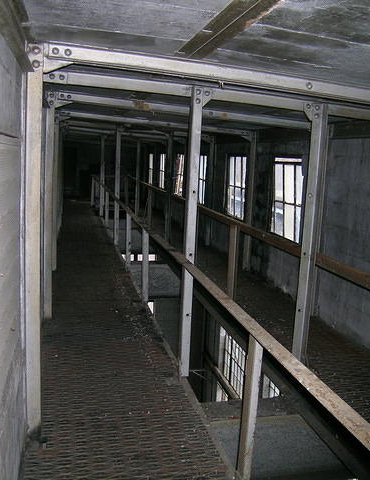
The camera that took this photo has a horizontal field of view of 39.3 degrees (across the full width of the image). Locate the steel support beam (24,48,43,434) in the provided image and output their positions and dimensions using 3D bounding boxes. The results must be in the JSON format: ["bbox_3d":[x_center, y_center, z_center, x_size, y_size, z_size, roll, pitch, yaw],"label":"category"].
[{"bbox_3d":[-0.860,0.045,2.974,0.082,2.243,0.084,0,9,-13],"label":"steel support beam"}]

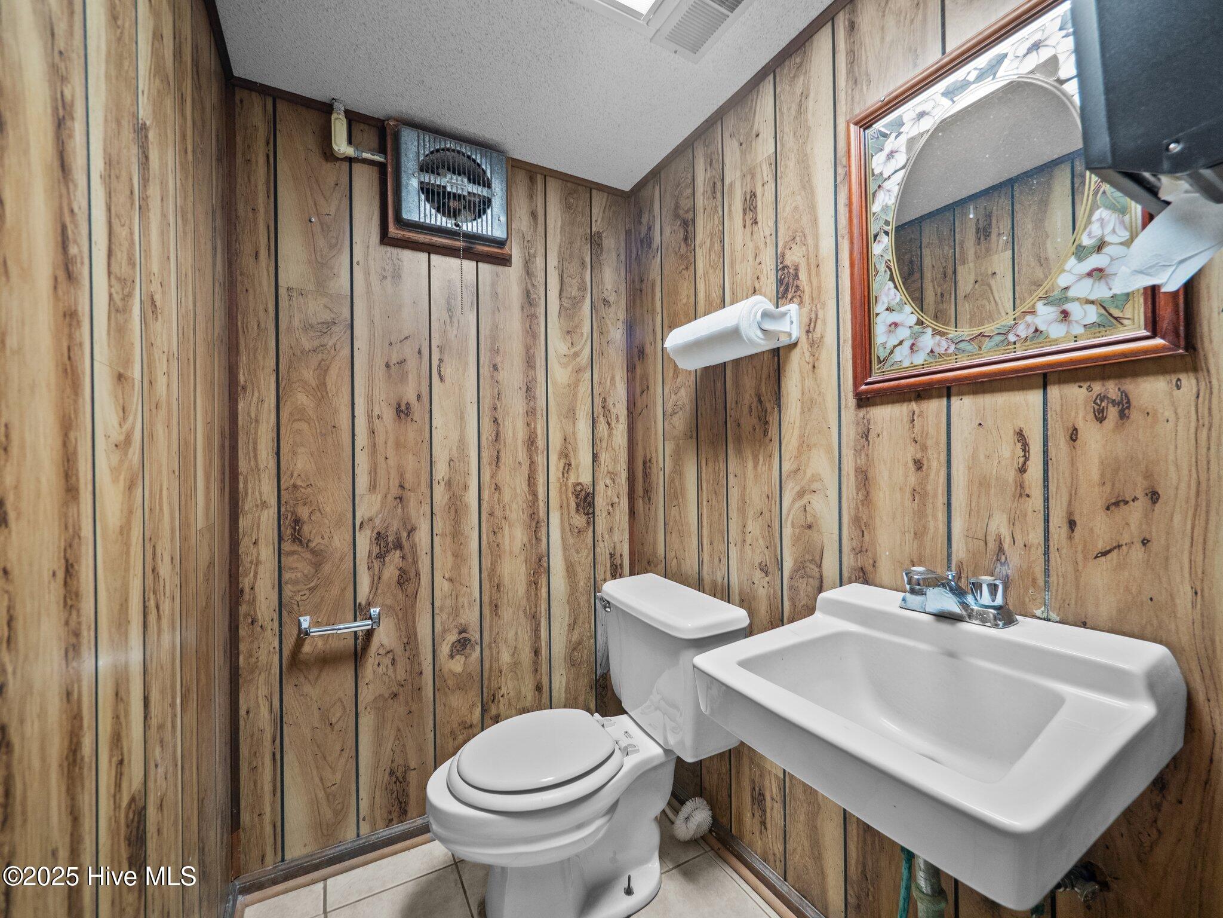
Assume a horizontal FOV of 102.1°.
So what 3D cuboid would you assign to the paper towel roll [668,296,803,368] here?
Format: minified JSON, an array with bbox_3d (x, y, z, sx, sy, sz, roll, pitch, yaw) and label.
[{"bbox_3d":[0.281,-0.313,1.229,0.162,0.117,0.328,0,-1,-29],"label":"paper towel roll"}]

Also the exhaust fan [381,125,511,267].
[{"bbox_3d":[-0.461,-0.764,1.434,0.373,0.321,0.088,0,-1,-29],"label":"exhaust fan"}]

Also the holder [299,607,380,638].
[{"bbox_3d":[-0.704,0.427,1.289,0.188,0.049,0.071,0,-1,-29],"label":"holder"}]

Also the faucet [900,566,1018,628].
[{"bbox_3d":[0.545,0.214,0.790,0.100,0.071,0.157,0,-1,-29],"label":"faucet"}]

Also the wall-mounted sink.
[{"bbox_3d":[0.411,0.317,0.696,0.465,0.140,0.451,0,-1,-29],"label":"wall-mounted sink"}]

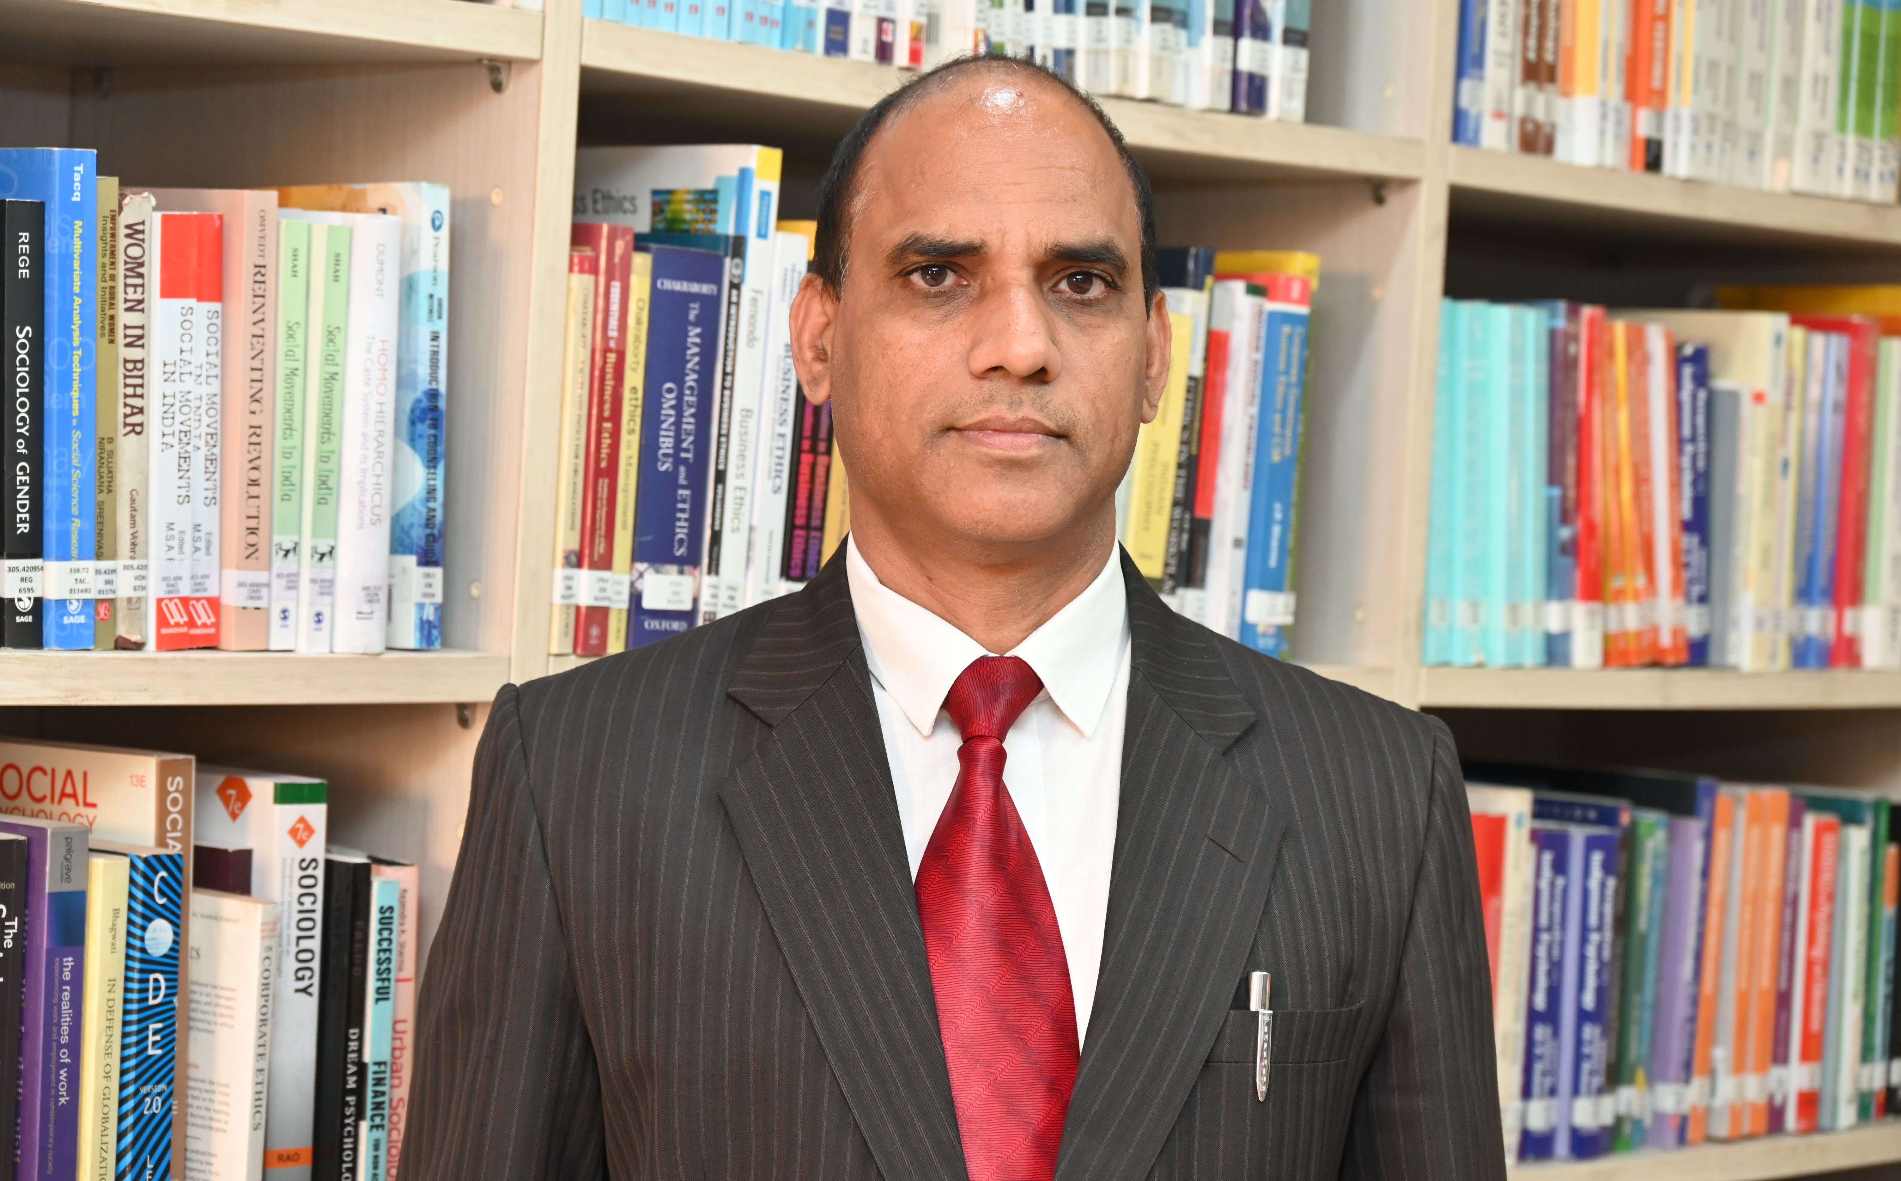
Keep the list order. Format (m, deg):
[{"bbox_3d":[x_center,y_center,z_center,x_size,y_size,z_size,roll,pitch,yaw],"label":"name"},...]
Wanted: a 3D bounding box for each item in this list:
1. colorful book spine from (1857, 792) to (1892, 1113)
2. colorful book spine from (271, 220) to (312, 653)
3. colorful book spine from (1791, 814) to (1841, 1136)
[{"bbox_3d":[0.619,0.265,3.246,0.015,0.234,0.155,1,3,-45],"label":"colorful book spine"},{"bbox_3d":[-0.383,-0.082,2.254,0.015,0.216,0.140,2,2,-44],"label":"colorful book spine"},{"bbox_3d":[0.564,0.269,3.175,0.028,0.224,0.150,2,2,-45],"label":"colorful book spine"}]

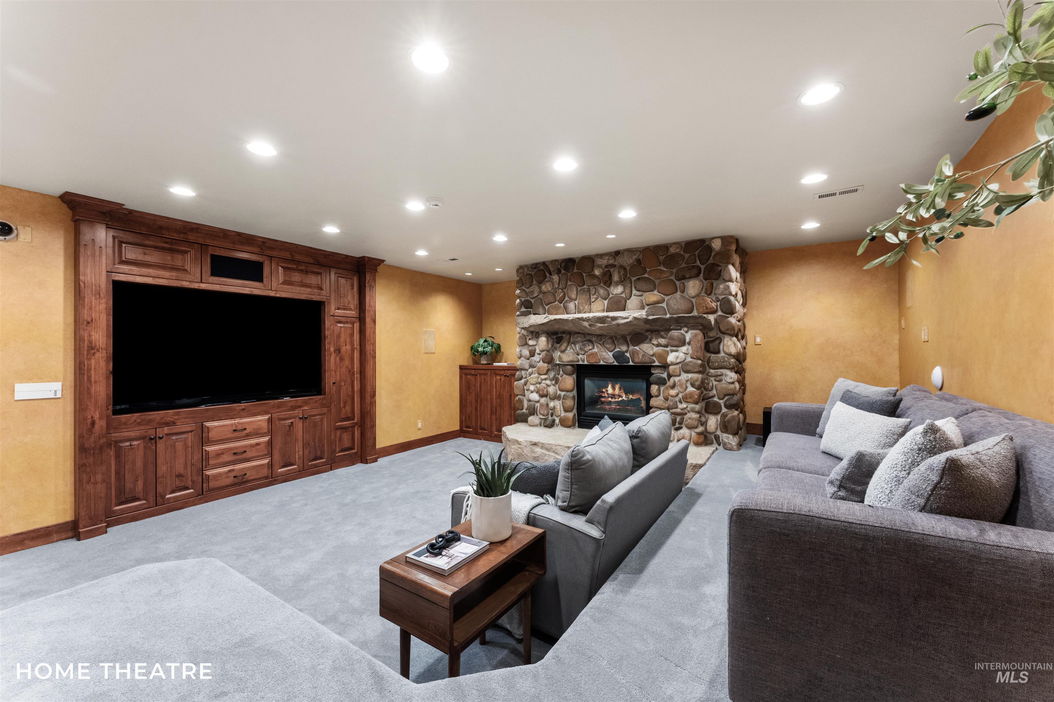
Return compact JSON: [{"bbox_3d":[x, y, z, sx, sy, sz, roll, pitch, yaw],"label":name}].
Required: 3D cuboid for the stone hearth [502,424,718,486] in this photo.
[{"bbox_3d":[0.785,1.284,5.039,2.780,0.385,1.050,-1,-1,34],"label":"stone hearth"}]

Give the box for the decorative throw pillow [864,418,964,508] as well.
[{"bbox_3d":[1.514,0.445,1.580,0.440,0.420,0.170,0,19,-33],"label":"decorative throw pillow"}]

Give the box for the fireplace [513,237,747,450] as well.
[{"bbox_3d":[1.238,-0.095,5.419,2.870,2.250,0.950,0,0,33],"label":"fireplace"}]

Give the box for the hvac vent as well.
[{"bbox_3d":[2.402,-1.215,3.167,0.300,0.020,0.144,0,0,33],"label":"hvac vent"}]

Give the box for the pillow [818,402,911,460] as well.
[{"bbox_3d":[1.677,0.432,2.057,0.150,0.320,0.480,18,0,-1],"label":"pillow"}]

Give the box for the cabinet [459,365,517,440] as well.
[{"bbox_3d":[-0.445,0.880,7.035,1.315,1.250,0.625,-1,-1,34],"label":"cabinet"}]

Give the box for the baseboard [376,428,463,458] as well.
[{"bbox_3d":[-1.629,1.439,6.452,0.022,0.145,1.650,-1,-1,34],"label":"baseboard"}]

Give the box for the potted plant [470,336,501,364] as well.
[{"bbox_3d":[-0.708,-0.011,7.180,0.540,0.480,0.530,-1,0,0],"label":"potted plant"}]

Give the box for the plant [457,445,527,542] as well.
[{"bbox_3d":[-0.172,0.665,1.965,0.310,0.400,0.290,0,0,0],"label":"plant"}]

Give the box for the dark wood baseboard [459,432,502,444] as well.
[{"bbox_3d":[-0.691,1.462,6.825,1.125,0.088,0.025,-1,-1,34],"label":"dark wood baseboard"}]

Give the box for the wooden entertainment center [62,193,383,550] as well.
[{"bbox_3d":[-2.889,0.141,4.451,0.420,2.720,2.890,0,0,33],"label":"wooden entertainment center"}]

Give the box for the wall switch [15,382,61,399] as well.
[{"bbox_3d":[-3.738,0.308,3.138,0.020,0.120,0.236,0,0,33],"label":"wall switch"}]

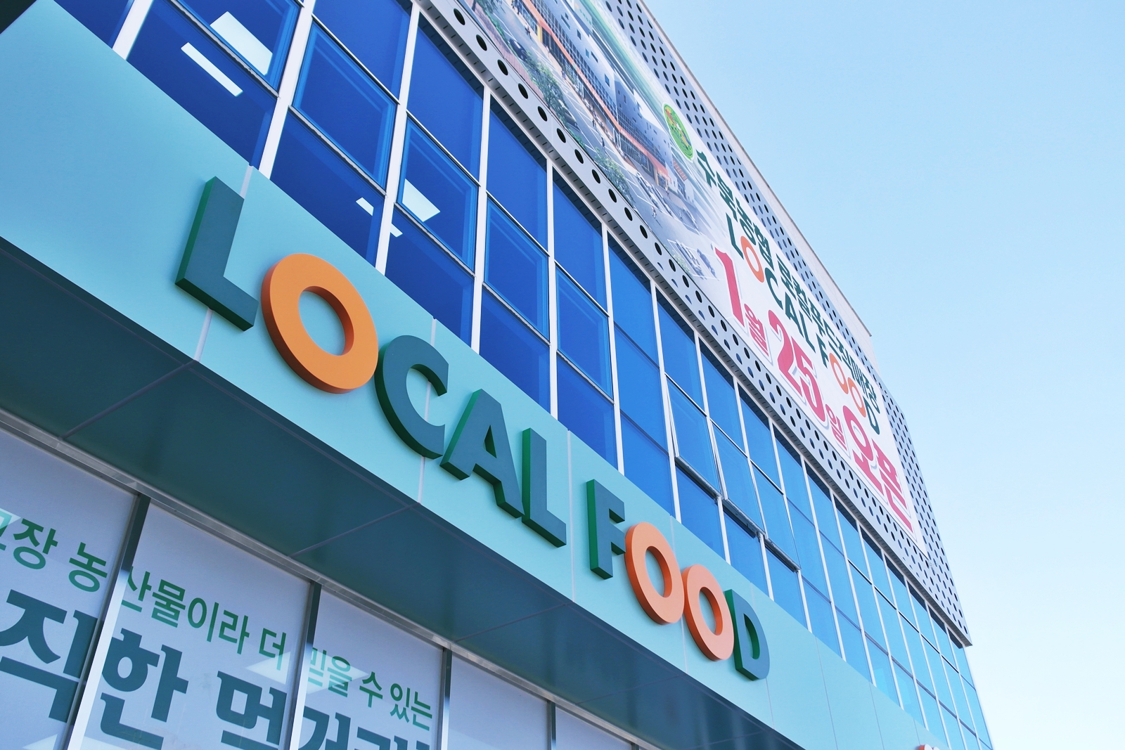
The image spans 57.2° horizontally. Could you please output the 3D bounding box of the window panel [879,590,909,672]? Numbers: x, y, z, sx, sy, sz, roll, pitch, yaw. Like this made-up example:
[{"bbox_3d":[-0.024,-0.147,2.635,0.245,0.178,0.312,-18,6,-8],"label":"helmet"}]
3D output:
[{"bbox_3d":[4.517,3.512,14.020,0.075,0.854,0.863,-23,-43,25],"label":"window panel"}]

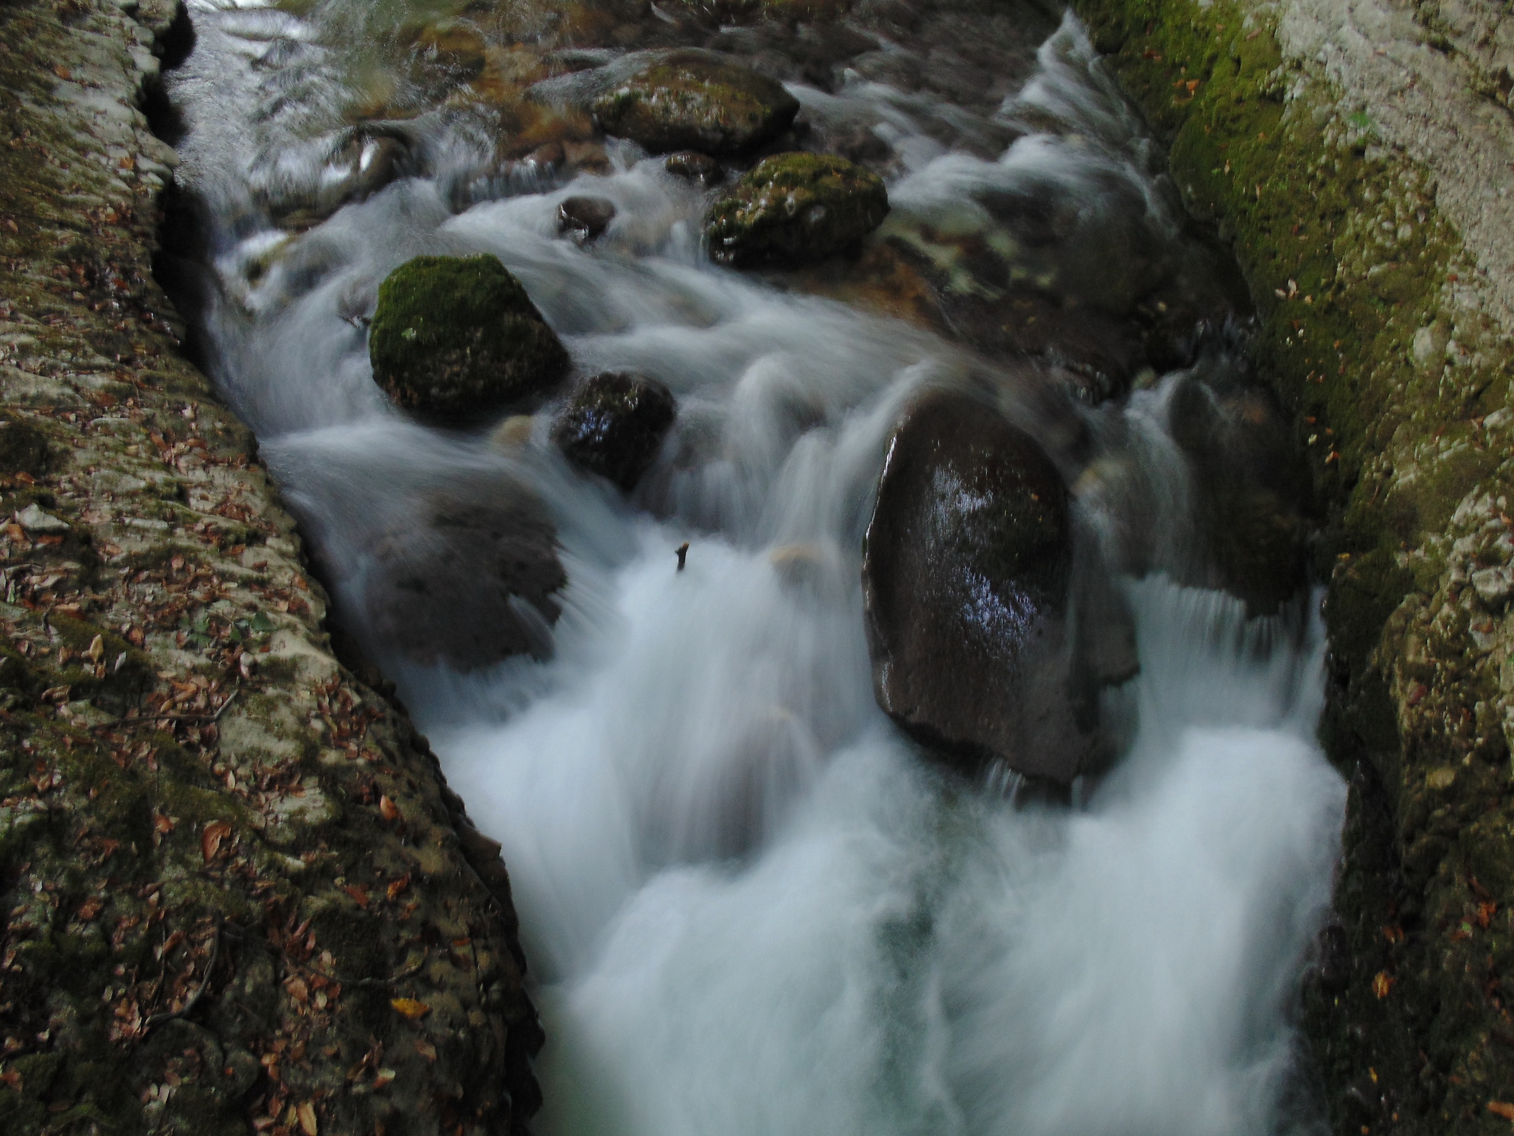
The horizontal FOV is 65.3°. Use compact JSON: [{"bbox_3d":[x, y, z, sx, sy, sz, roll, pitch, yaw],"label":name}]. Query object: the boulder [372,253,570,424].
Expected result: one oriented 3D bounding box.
[{"bbox_3d":[-1.652,-1.335,6.850,1.120,0.850,1.000,0,35,0],"label":"boulder"}]

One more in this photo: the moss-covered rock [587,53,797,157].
[{"bbox_3d":[-0.506,-3.891,9.900,1.730,0.750,1.300,0,35,0],"label":"moss-covered rock"}]

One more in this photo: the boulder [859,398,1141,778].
[{"bbox_3d":[1.139,0.095,5.850,1.250,1.400,1.750,-5,35,-7],"label":"boulder"}]

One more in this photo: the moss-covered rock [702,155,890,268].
[{"bbox_3d":[0.284,-2.517,8.300,1.270,0.680,1.000,0,35,0],"label":"moss-covered rock"}]

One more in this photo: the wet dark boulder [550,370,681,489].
[{"bbox_3d":[-0.759,-0.735,6.350,0.670,0.570,0.630,0,35,0],"label":"wet dark boulder"}]

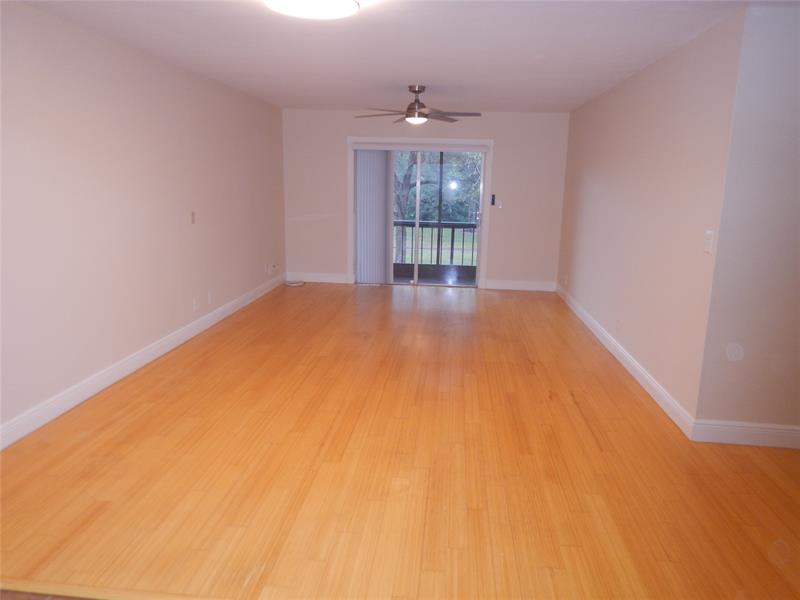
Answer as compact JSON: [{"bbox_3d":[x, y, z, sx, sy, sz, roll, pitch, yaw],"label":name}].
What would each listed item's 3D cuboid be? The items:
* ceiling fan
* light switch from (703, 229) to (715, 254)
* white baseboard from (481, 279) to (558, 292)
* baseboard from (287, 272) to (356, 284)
[{"bbox_3d":[0.177,-1.974,5.629,1.310,0.365,1.290,2,12,5],"label":"ceiling fan"},{"bbox_3d":[1.774,-0.341,3.200,0.012,0.125,0.098,2,12,5],"label":"light switch"},{"bbox_3d":[1.708,-0.198,7.915,1.024,0.142,0.020,2,12,5],"label":"white baseboard"},{"bbox_3d":[-1.192,-0.316,8.191,0.988,0.142,0.020,2,12,5],"label":"baseboard"}]

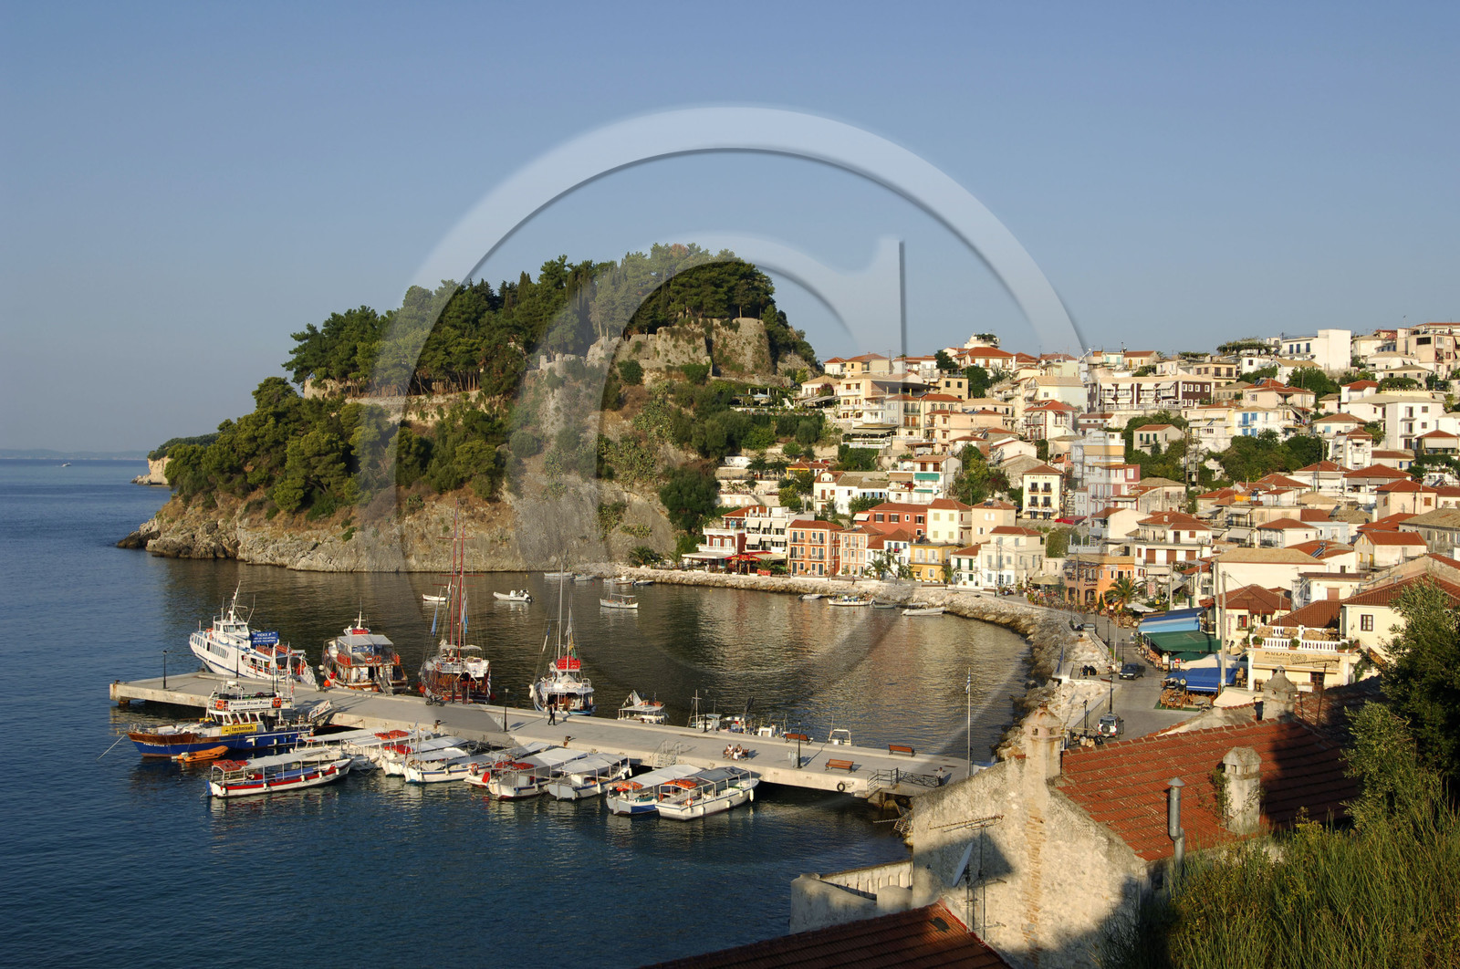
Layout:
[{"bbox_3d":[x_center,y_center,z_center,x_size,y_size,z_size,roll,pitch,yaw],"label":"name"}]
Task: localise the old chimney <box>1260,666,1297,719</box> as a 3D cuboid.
[{"bbox_3d":[14.304,5.468,39.014,0.530,1.467,0.730,0,1,-35],"label":"old chimney"}]

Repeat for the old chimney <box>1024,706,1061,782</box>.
[{"bbox_3d":[6.772,5.567,32.380,0.480,1.580,0.680,-1,1,-34],"label":"old chimney"}]

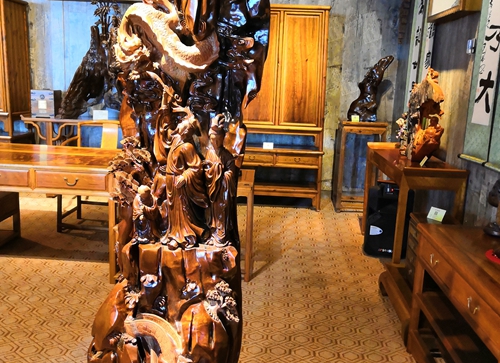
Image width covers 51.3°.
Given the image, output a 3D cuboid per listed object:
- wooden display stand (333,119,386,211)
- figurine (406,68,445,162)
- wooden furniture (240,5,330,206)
[{"bbox_3d":[1.218,-0.181,5.820,0.476,0.983,0.504,3,11,2],"label":"wooden display stand"},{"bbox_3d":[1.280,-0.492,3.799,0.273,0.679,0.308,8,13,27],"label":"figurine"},{"bbox_3d":[0.305,-0.807,5.783,1.043,2.148,0.546,3,11,2],"label":"wooden furniture"}]

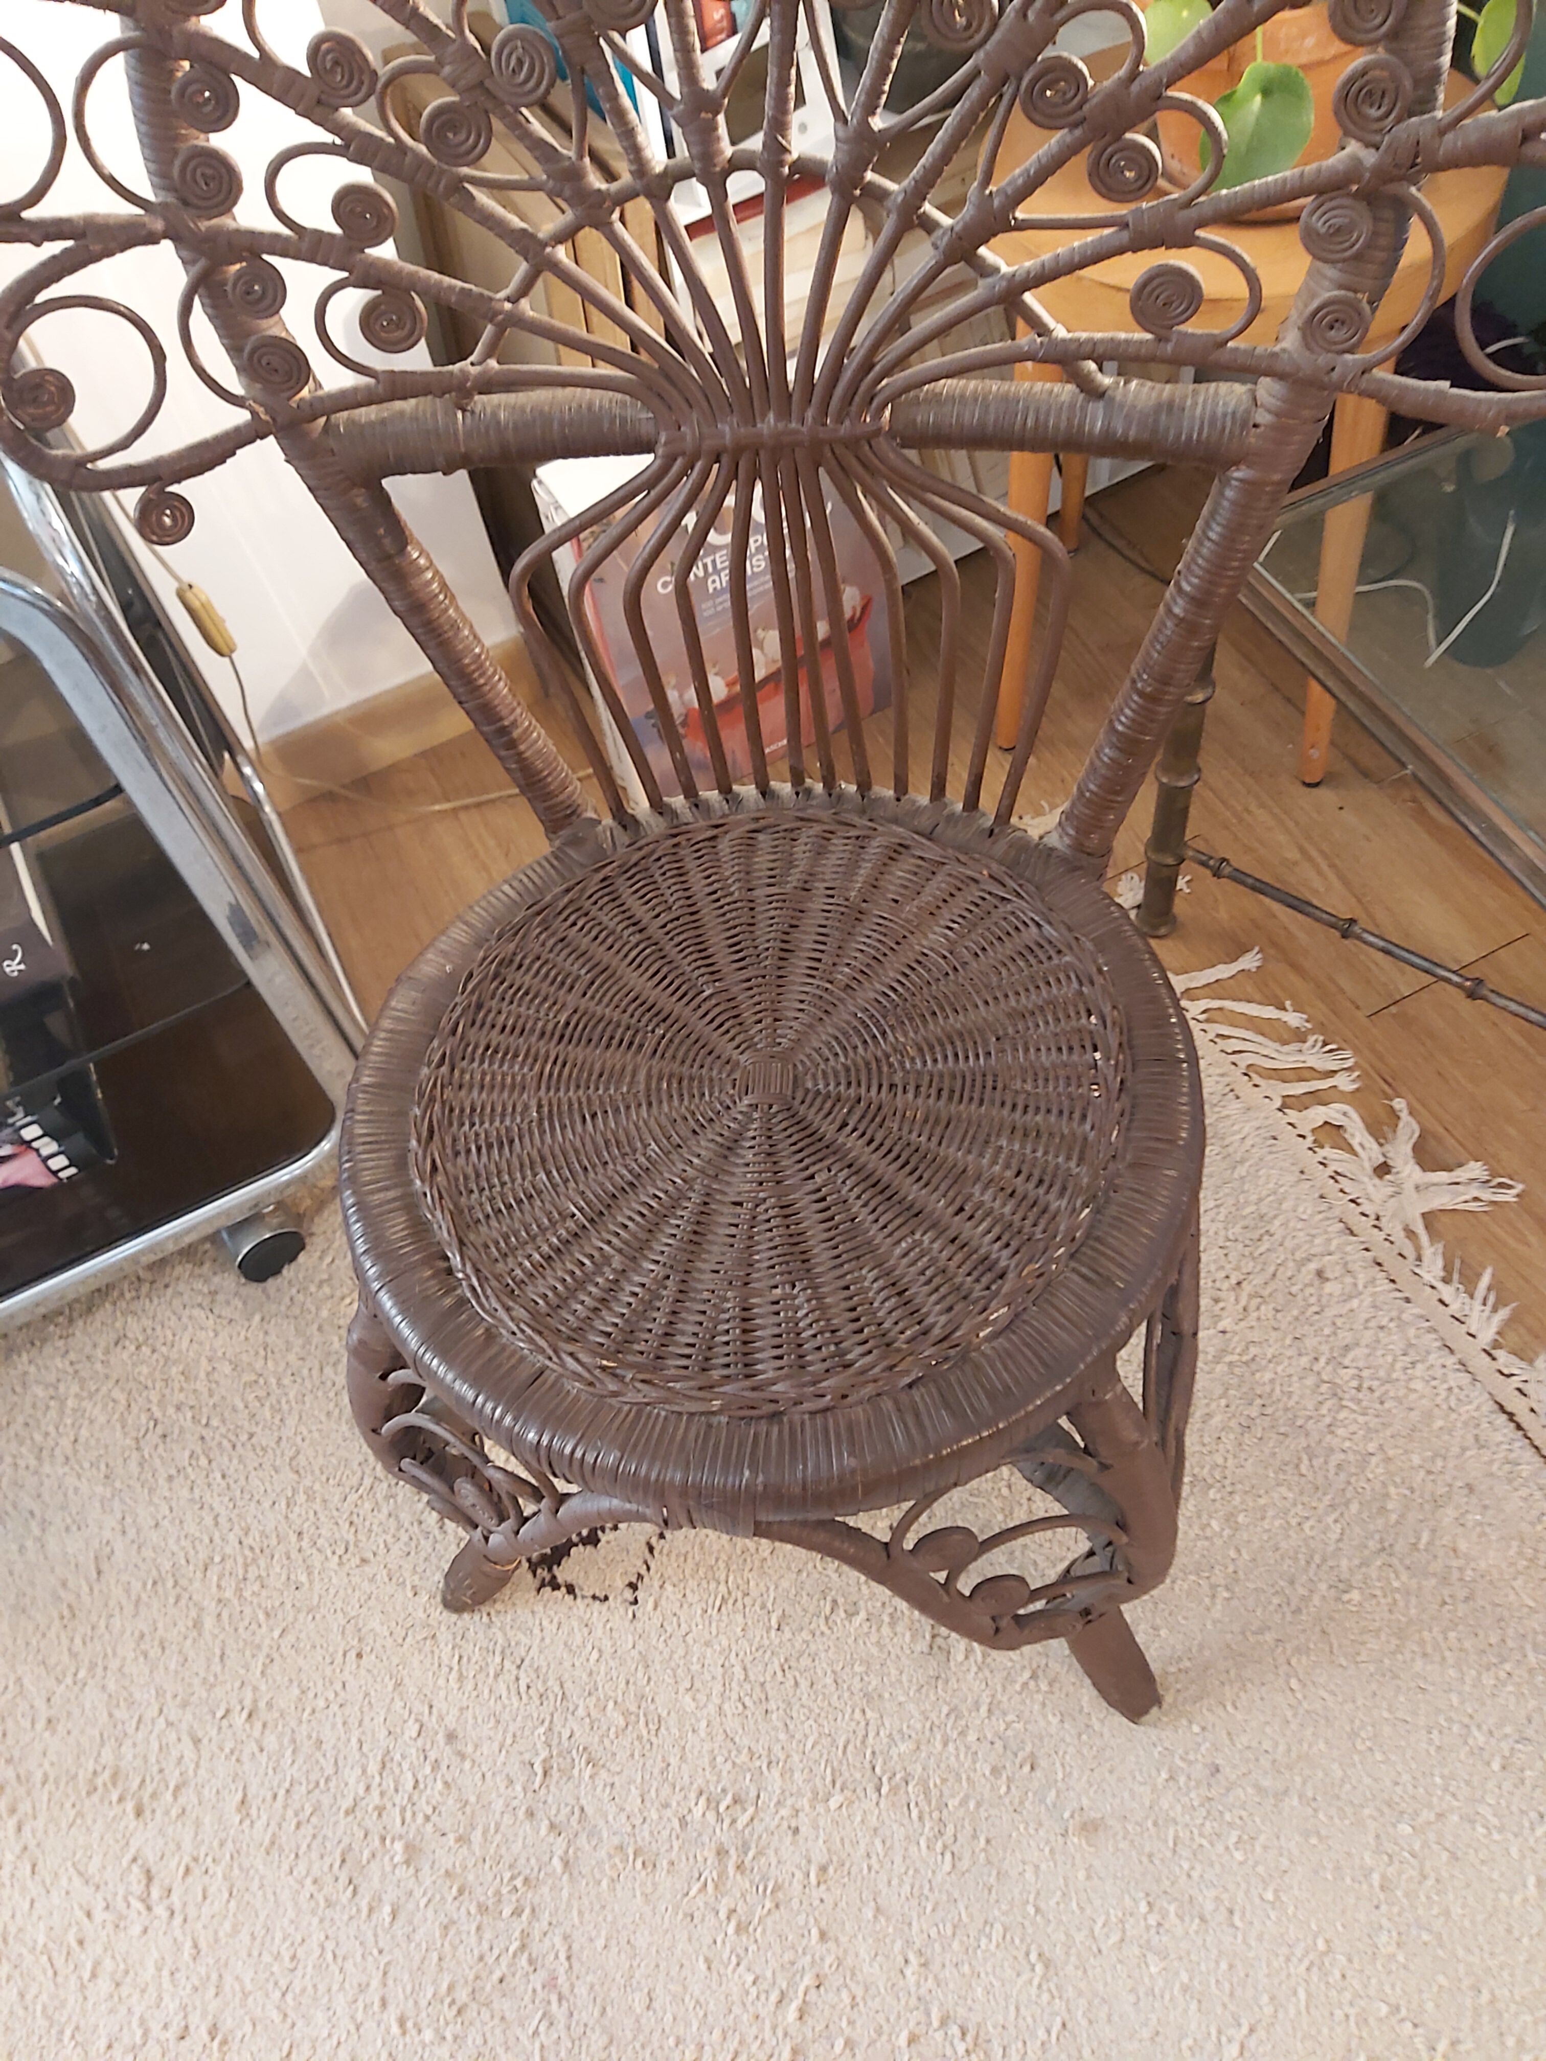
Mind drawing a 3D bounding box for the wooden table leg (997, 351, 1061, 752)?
[{"bbox_3d":[0.193,-0.361,1.198,0.035,0.385,0.035,6,54,8],"label":"wooden table leg"}]

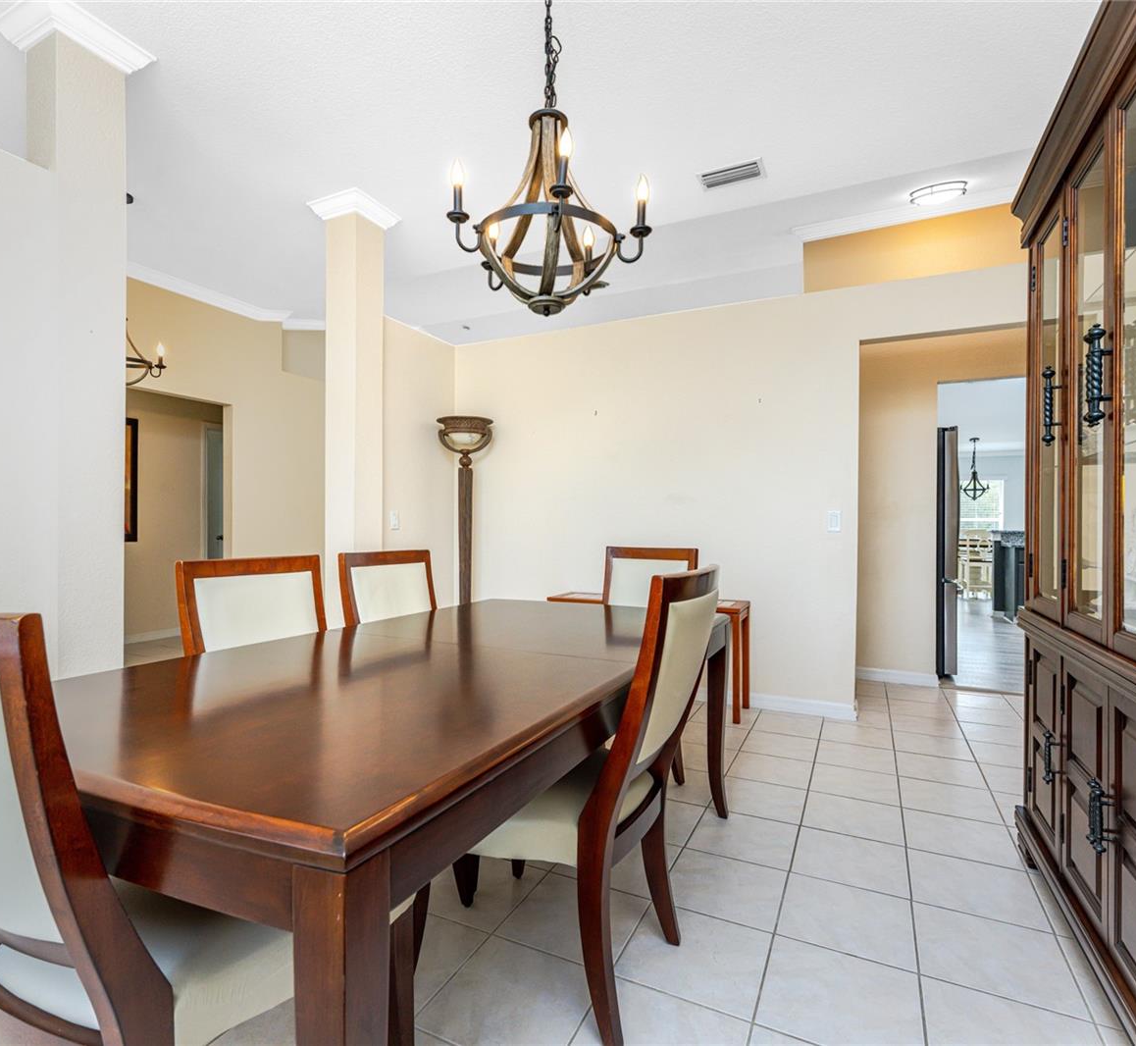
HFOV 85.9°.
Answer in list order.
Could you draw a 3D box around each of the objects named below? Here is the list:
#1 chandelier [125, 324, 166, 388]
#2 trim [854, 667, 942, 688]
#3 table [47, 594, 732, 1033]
[{"bbox_3d":[-2.627,-1.008,3.610,0.421,0.471,0.421,0,0,26],"label":"chandelier"},{"bbox_3d":[2.263,1.054,4.182,0.522,0.089,0.016,0,0,26],"label":"trim"},{"bbox_3d":[-0.317,0.719,1.705,1.113,0.759,1.906,0,0,27],"label":"table"}]

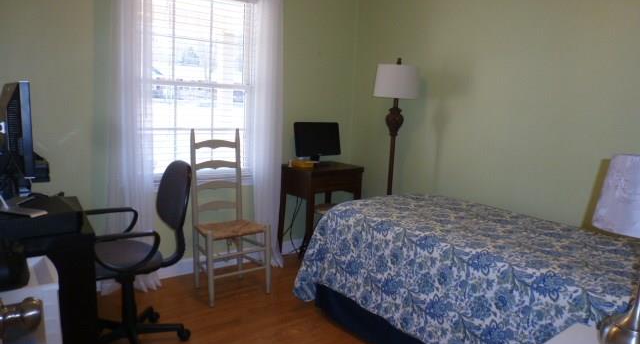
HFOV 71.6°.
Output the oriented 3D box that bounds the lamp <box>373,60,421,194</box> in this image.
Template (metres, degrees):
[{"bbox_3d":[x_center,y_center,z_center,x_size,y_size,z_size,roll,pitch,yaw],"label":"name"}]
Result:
[{"bbox_3d":[0.531,-0.013,3.286,0.340,1.620,0.340,-5,13,-38],"label":"lamp"}]

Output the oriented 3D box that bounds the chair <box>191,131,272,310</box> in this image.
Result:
[{"bbox_3d":[-0.615,0.268,2.950,0.440,1.085,0.440,-5,12,-37],"label":"chair"}]

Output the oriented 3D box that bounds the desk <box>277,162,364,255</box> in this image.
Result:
[{"bbox_3d":[0.004,0.330,3.694,0.540,0.760,0.420,-5,13,-38],"label":"desk"}]

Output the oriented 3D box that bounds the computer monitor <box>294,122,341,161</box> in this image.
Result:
[{"bbox_3d":[-0.017,-0.222,3.606,0.460,0.355,0.180,-5,13,-38],"label":"computer monitor"}]

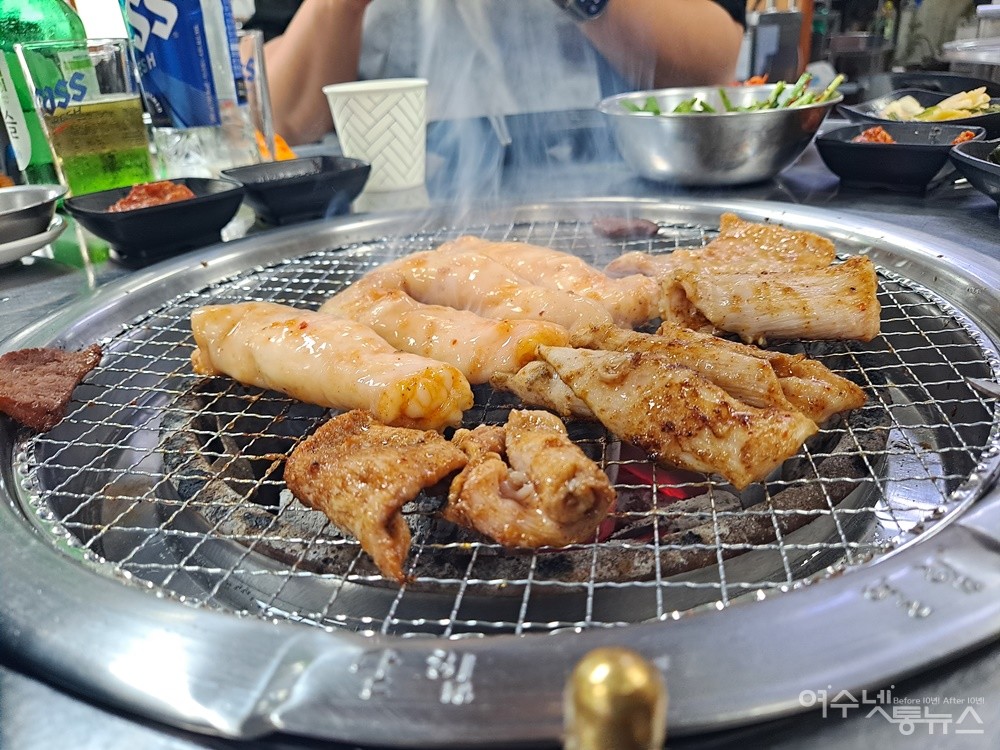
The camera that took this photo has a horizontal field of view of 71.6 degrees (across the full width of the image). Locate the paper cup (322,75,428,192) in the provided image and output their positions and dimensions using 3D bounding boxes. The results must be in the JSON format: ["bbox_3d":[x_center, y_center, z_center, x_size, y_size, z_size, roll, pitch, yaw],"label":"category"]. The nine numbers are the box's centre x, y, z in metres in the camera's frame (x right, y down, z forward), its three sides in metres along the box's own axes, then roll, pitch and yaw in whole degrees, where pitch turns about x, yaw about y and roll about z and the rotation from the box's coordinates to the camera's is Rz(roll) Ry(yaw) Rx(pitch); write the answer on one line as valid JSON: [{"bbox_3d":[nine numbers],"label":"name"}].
[{"bbox_3d":[-0.086,-0.172,0.503,0.073,0.070,0.073,-8,26,-7],"label":"paper cup"}]

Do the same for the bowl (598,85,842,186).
[{"bbox_3d":[0.147,-0.166,0.481,0.166,0.049,0.166,4,27,16],"label":"bowl"}]

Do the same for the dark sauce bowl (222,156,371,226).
[{"bbox_3d":[-0.128,-0.116,0.443,0.081,0.030,0.081,-20,30,-29],"label":"dark sauce bowl"}]

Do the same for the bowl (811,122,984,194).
[{"bbox_3d":[0.234,-0.127,0.410,0.079,0.030,0.079,17,34,37],"label":"bowl"}]

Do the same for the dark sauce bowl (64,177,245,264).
[{"bbox_3d":[-0.192,-0.088,0.396,0.080,0.030,0.080,17,34,37],"label":"dark sauce bowl"}]

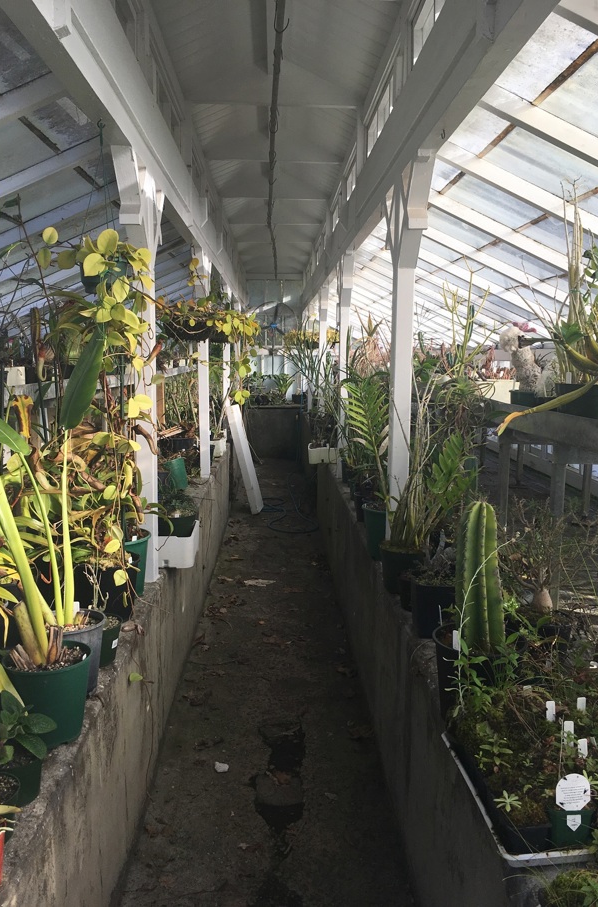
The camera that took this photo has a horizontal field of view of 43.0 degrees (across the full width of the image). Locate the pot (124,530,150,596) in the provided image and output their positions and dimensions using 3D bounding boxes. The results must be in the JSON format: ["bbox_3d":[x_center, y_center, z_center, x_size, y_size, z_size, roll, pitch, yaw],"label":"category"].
[{"bbox_3d":[-0.676,0.421,2.863,0.247,0.222,0.247,0,7,-2],"label":"pot"}]

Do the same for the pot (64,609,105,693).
[{"bbox_3d":[-0.622,0.544,2.047,0.205,0.193,0.205,0,7,-2],"label":"pot"}]

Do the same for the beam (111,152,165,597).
[{"bbox_3d":[-0.600,-0.267,2.939,0.084,1.568,0.732,0,7,-2],"label":"beam"}]

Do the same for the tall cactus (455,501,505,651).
[{"bbox_3d":[0.445,0.294,1.851,0.123,0.360,0.123,0,7,-2],"label":"tall cactus"}]

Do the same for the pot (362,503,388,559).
[{"bbox_3d":[0.383,0.363,3.440,0.203,0.213,0.203,1,7,0],"label":"pot"}]

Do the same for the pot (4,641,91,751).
[{"bbox_3d":[-0.596,0.575,1.815,0.203,0.193,0.203,0,7,-2],"label":"pot"}]

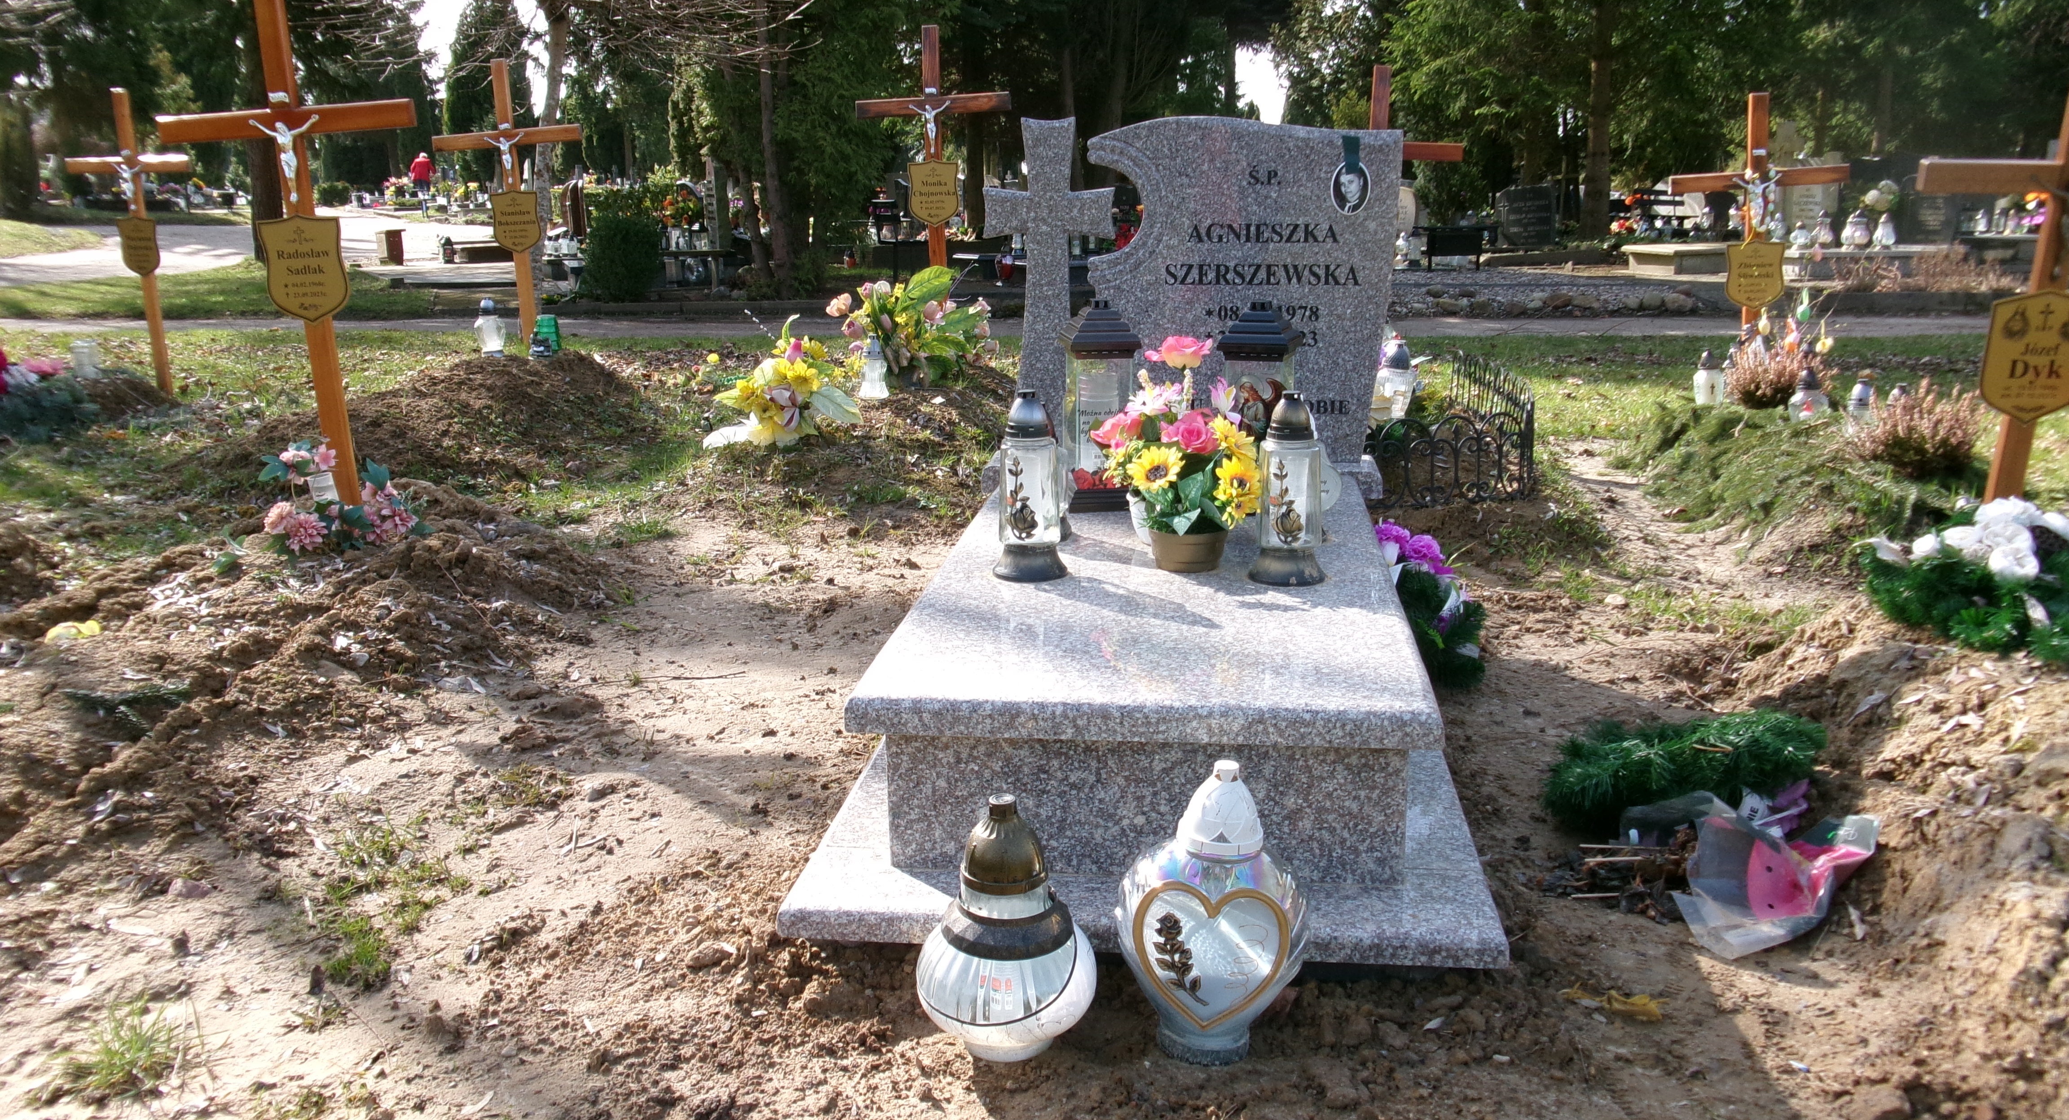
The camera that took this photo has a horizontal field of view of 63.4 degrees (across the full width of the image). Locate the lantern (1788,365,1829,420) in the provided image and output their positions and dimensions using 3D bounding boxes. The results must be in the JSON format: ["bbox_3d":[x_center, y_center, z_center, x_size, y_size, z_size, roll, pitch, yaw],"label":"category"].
[{"bbox_3d":[2.590,-0.546,5.578,0.137,0.195,0.137,6,15,24],"label":"lantern"}]

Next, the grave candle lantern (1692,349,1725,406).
[{"bbox_3d":[2.633,-0.716,6.517,0.120,0.205,0.114,1,13,7],"label":"grave candle lantern"}]

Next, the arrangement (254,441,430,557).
[{"bbox_3d":[-1.688,-0.148,4.080,0.370,0.230,0.260,-6,14,-22],"label":"arrangement"}]

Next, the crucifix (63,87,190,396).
[{"bbox_3d":[-3.932,-1.391,7.396,0.655,1.339,0.080,1,14,15],"label":"crucifix"}]

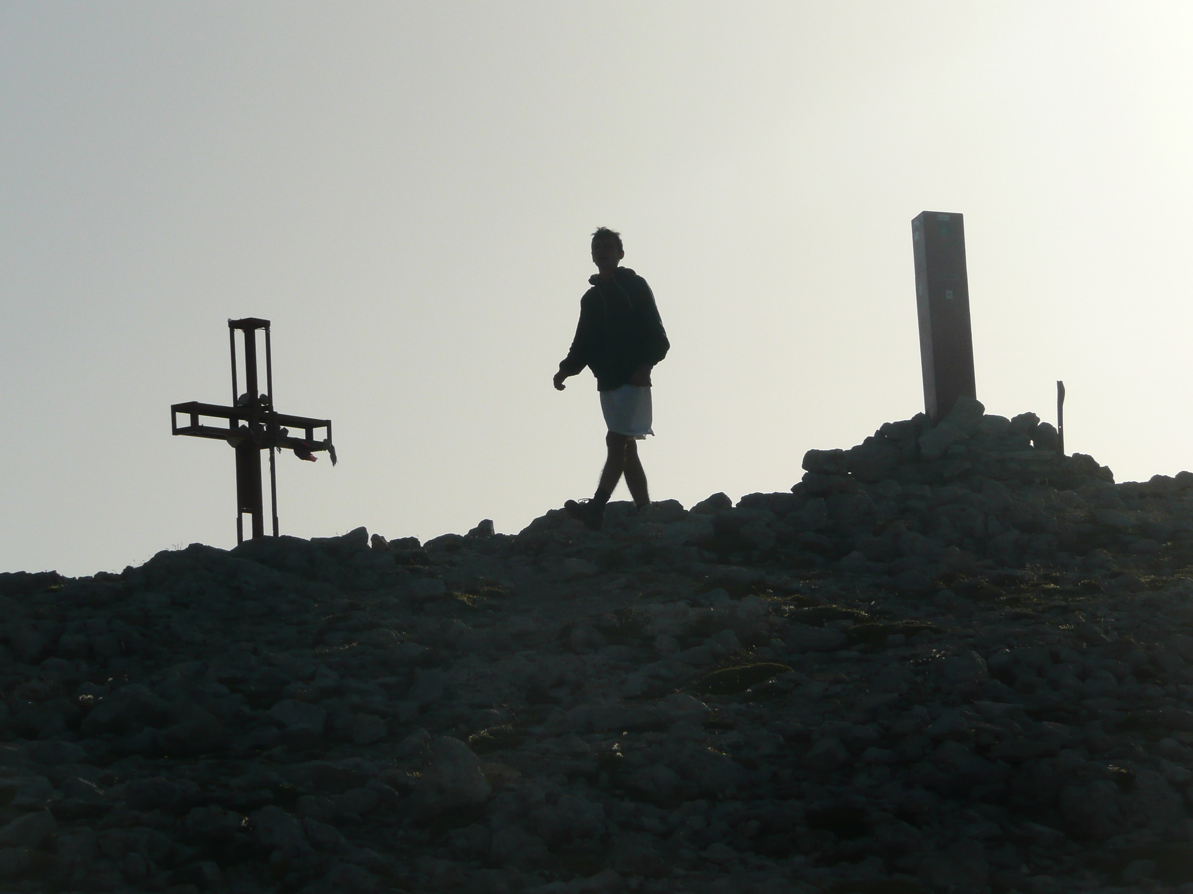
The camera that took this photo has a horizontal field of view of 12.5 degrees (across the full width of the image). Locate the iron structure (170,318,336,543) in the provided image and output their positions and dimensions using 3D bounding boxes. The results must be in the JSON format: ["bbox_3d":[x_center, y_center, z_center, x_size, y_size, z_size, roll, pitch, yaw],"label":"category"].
[{"bbox_3d":[-2.010,-0.079,32.000,0.180,1.340,1.250,-11,-13,35],"label":"iron structure"}]

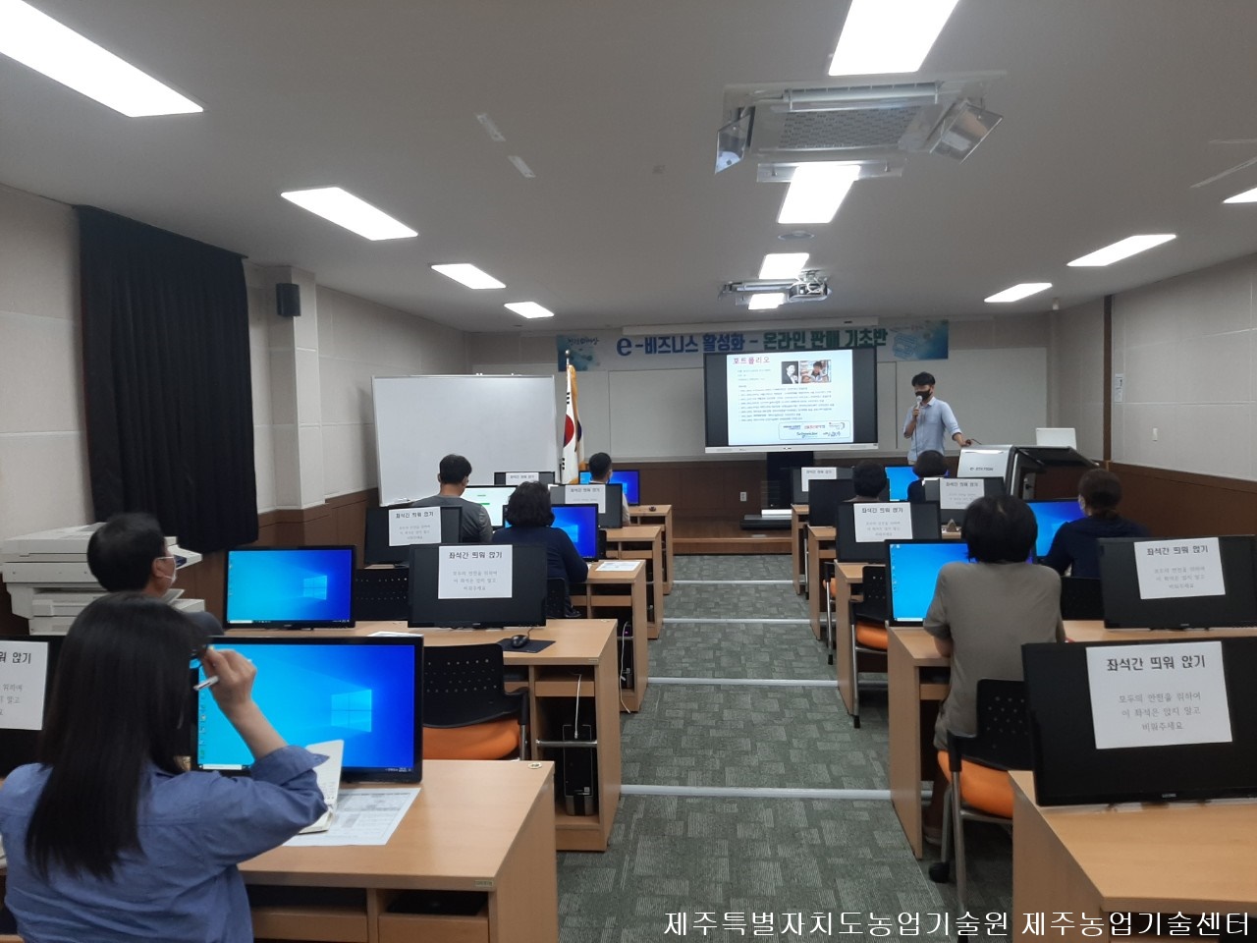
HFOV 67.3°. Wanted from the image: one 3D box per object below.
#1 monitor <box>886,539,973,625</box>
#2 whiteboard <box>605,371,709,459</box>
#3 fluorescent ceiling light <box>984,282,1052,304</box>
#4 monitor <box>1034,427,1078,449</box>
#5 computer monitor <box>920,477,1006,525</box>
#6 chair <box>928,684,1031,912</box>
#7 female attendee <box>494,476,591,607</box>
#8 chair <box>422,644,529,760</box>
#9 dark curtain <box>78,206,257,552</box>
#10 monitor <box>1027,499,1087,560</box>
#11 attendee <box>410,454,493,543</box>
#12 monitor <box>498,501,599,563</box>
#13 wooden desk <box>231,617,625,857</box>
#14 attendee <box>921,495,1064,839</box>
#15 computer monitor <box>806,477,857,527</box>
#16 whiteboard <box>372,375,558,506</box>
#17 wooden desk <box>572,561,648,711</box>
[{"bbox_3d":[1.276,0.430,3.635,0.558,0.355,0.170,-1,4,5],"label":"monitor"},{"bbox_3d":[1.561,-0.753,12.001,3.600,1.150,0.050,-1,4,6],"label":"whiteboard"},{"bbox_3d":[4.046,-1.870,9.854,0.305,0.060,1.240,-1,3,6],"label":"fluorescent ceiling light"},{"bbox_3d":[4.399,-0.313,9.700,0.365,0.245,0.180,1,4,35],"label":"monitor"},{"bbox_3d":[2.373,0.209,6.686,0.565,0.338,0.070,-1,-4,6],"label":"computer monitor"},{"bbox_3d":[1.210,0.953,2.776,0.550,0.820,0.580,-1,4,10],"label":"chair"},{"bbox_3d":[-0.419,0.658,4.832,0.490,1.235,0.700,-1,4,5],"label":"female attendee"},{"bbox_3d":[-0.611,0.981,3.520,0.590,0.800,0.560,-1,4,5],"label":"chair"},{"bbox_3d":[-2.717,-0.427,5.739,0.110,1.980,1.690,-1,3,6],"label":"dark curtain"},{"bbox_3d":[2.202,0.321,5.038,0.558,0.355,0.170,-2,4,-2],"label":"monitor"},{"bbox_3d":[-1.173,0.564,6.547,0.540,1.320,0.720,-1,4,6],"label":"attendee"},{"bbox_3d":[-0.444,0.361,5.440,0.558,0.355,0.170,-1,4,7],"label":"monitor"},{"bbox_3d":[-0.873,1.005,3.725,1.620,0.700,0.600,-1,4,5],"label":"wooden desk"},{"bbox_3d":[1.133,0.697,3.017,0.450,1.270,0.640,-1,3,6],"label":"attendee"},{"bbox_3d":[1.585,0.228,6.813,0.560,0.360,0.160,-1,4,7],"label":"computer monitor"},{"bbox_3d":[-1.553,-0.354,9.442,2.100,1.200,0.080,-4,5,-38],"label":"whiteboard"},{"bbox_3d":[-0.726,0.905,5.295,1.620,0.700,0.600,-1,4,5],"label":"wooden desk"}]

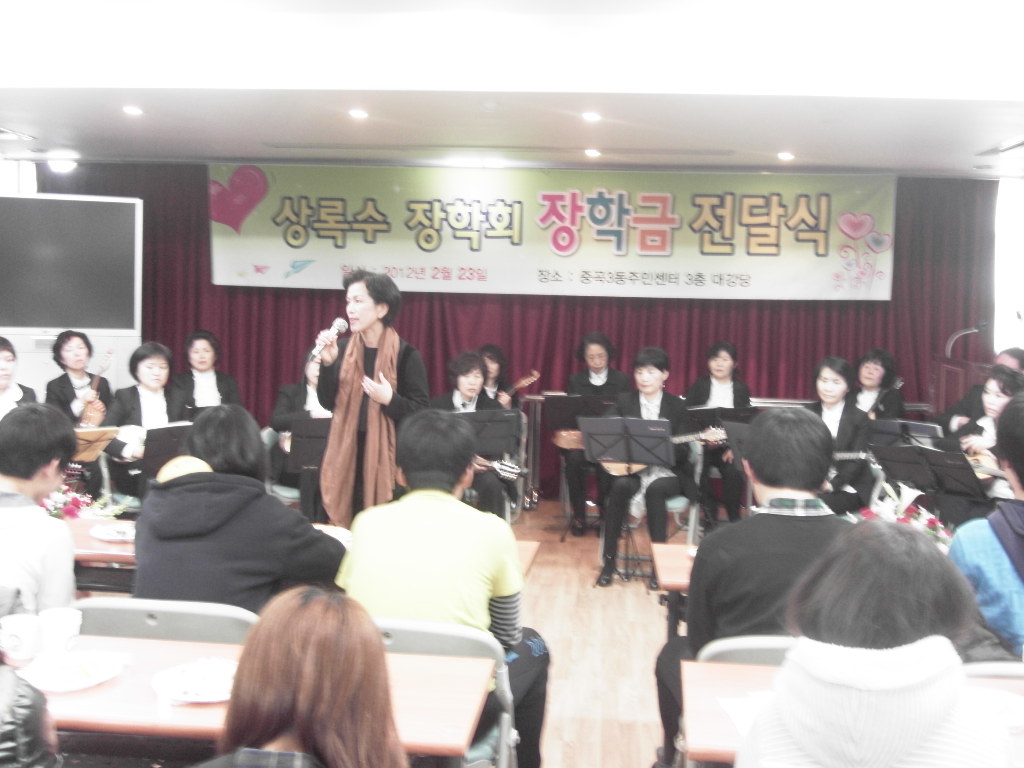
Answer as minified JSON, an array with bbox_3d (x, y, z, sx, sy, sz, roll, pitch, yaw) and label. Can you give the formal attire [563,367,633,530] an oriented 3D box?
[{"bbox_3d":[0.563,0.419,6.900,0.480,1.040,0.660,2,6,7],"label":"formal attire"}]

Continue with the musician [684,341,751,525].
[{"bbox_3d":[1.349,0.319,6.828,0.470,1.220,0.680,2,7,13],"label":"musician"}]

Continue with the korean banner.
[{"bbox_3d":[0.214,-1.104,7.487,4.970,0.880,0.050,2,5,5],"label":"korean banner"}]

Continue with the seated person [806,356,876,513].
[{"bbox_3d":[1.687,0.476,5.374,0.480,1.220,0.680,4,6,23],"label":"seated person"}]

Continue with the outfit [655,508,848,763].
[{"bbox_3d":[0.671,0.805,2.740,0.540,1.100,0.820,2,6,3],"label":"outfit"}]

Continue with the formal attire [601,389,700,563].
[{"bbox_3d":[0.756,0.499,5.703,0.550,0.880,0.650,2,5,10],"label":"formal attire"}]

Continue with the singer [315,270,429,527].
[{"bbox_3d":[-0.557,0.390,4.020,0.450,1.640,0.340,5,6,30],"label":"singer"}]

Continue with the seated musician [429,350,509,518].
[{"bbox_3d":[-0.240,0.444,5.720,0.520,1.220,0.700,1,6,0],"label":"seated musician"}]

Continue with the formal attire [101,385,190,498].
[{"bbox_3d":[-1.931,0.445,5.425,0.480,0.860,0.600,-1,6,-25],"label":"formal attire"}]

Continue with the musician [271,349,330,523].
[{"bbox_3d":[-1.101,0.397,5.611,0.490,1.200,0.680,0,5,-12],"label":"musician"}]

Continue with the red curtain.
[{"bbox_3d":[-0.116,-0.371,7.695,7.099,2.400,0.200,2,5,5],"label":"red curtain"}]

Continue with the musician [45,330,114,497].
[{"bbox_3d":[-2.566,0.308,6.082,0.520,1.230,0.720,-1,5,-20],"label":"musician"}]

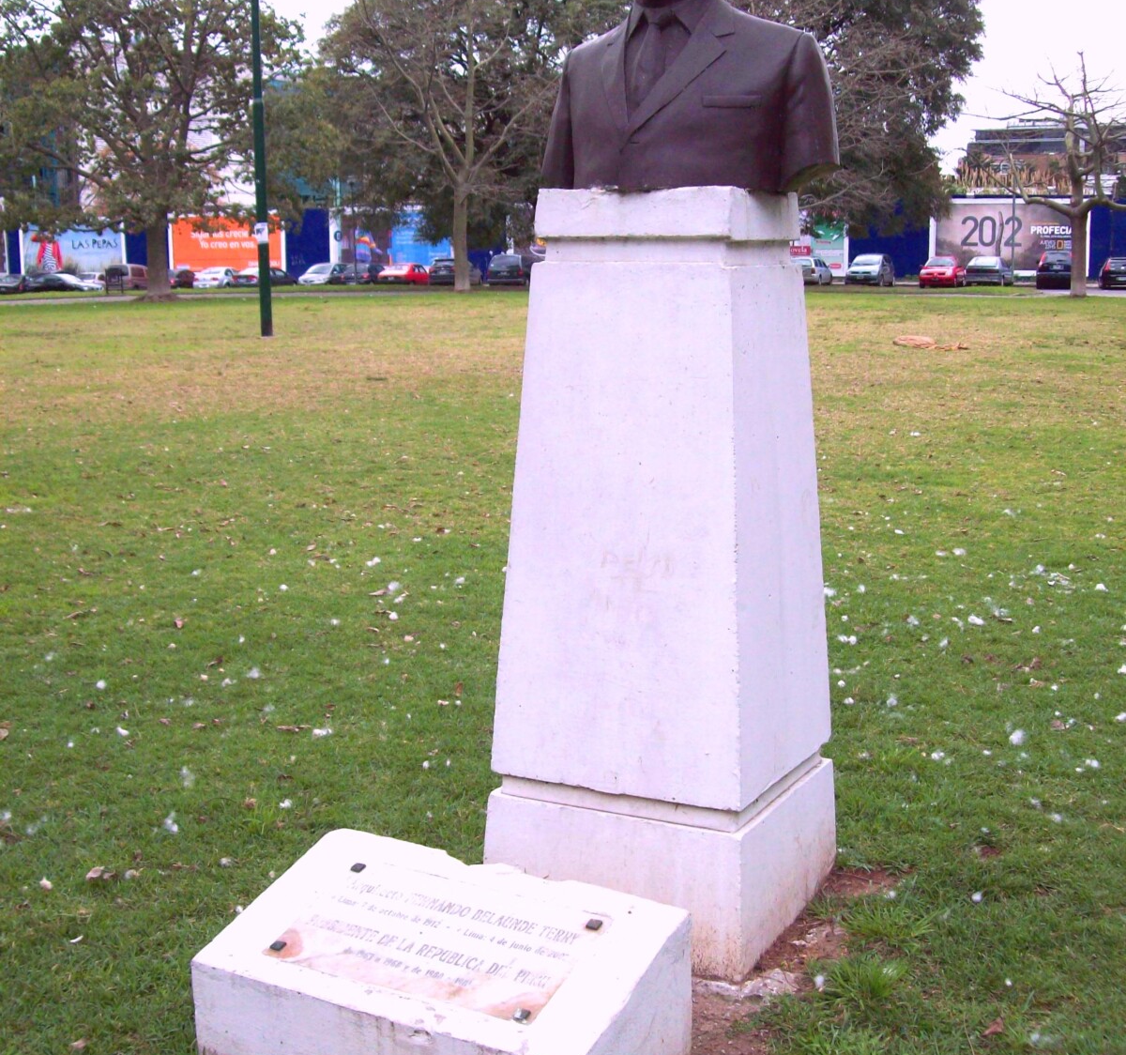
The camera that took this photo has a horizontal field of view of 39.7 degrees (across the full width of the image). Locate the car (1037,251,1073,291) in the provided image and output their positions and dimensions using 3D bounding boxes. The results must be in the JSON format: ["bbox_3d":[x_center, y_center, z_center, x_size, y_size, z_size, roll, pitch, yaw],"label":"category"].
[{"bbox_3d":[21.380,-11.007,67.000,1.690,1.500,3.950,4,11,22],"label":"car"}]

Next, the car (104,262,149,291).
[{"bbox_3d":[-25.342,-14.935,93.521,1.800,1.720,4.400,4,11,21],"label":"car"}]

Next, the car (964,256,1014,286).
[{"bbox_3d":[21.548,-12.942,78.672,1.690,1.410,4.200,4,11,25],"label":"car"}]

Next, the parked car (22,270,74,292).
[{"bbox_3d":[-27.812,-13.405,86.000,4.300,1.430,1.720,5,11,26],"label":"parked car"}]

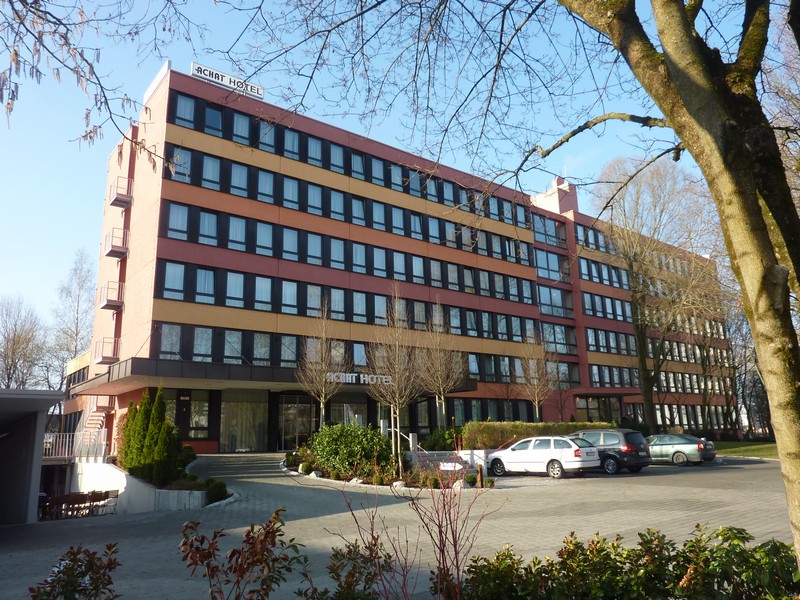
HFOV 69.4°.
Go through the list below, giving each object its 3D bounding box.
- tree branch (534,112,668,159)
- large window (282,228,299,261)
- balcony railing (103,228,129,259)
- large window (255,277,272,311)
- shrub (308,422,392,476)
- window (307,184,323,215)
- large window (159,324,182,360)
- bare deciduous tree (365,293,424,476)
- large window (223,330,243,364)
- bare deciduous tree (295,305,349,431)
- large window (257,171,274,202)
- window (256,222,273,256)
[{"bbox_3d":[1.744,-1.424,5.000,1.120,0.420,0.400,-2,-14,0],"label":"tree branch"},{"bbox_3d":[-5.783,-2.922,30.547,0.900,1.692,0.120,9,-18,-36],"label":"large window"},{"bbox_3d":[-15.477,-3.044,31.661,0.786,1.186,1.492,9,-18,-37],"label":"balcony railing"},{"bbox_3d":[-6.709,-0.293,28.424,0.831,1.632,0.120,9,-18,-36],"label":"large window"},{"bbox_3d":[-1.891,5.544,21.617,3.142,1.882,2.600,-2,-14,0],"label":"shrub"},{"bbox_3d":[-4.813,-5.640,32.825,0.950,1.710,0.150,9,-18,-37],"label":"window"},{"bbox_3d":[-10.399,2.018,26.177,0.950,1.710,0.150,9,-18,-37],"label":"large window"},{"bbox_3d":[-0.175,2.886,20.733,2.170,6.608,2.170,-2,-14,0],"label":"bare deciduous tree"},{"bbox_3d":[-7.753,2.289,26.877,0.831,1.632,0.120,9,-18,-36],"label":"large window"},{"bbox_3d":[-3.053,3.121,22.801,2.018,6.488,2.018,-2,-14,0],"label":"bare deciduous tree"},{"bbox_3d":[-7.161,-6.011,31.018,0.950,1.710,0.150,9,-18,-37],"label":"large window"},{"bbox_3d":[-6.799,-3.053,29.128,0.831,1.632,0.120,9,-18,-36],"label":"window"}]

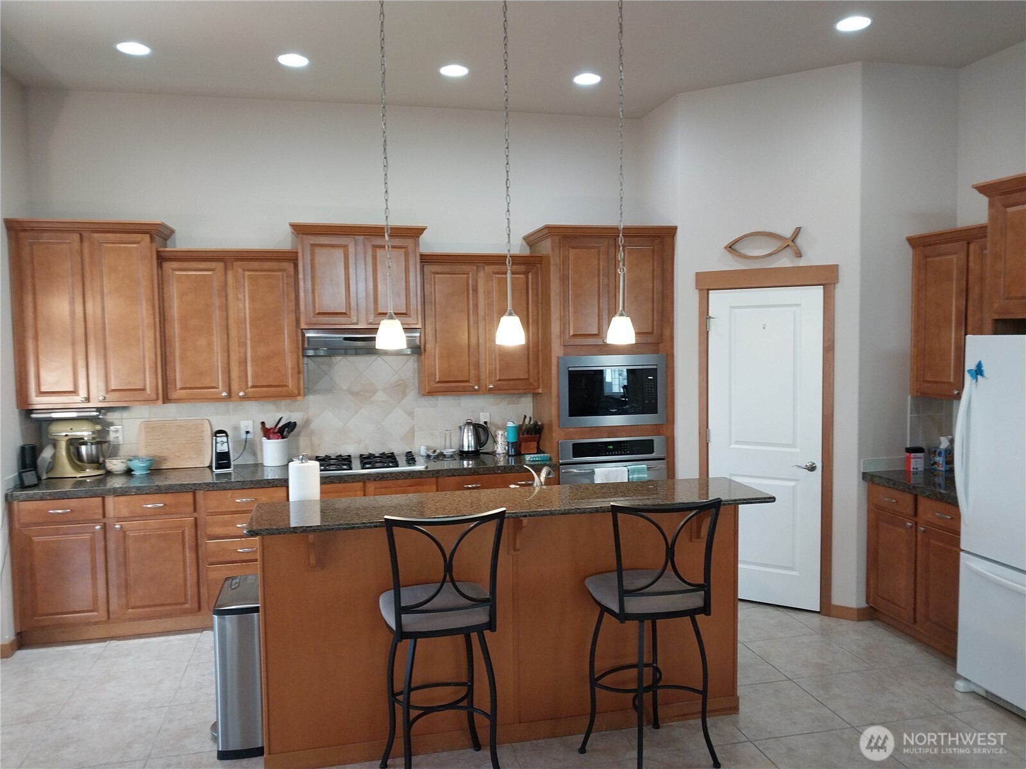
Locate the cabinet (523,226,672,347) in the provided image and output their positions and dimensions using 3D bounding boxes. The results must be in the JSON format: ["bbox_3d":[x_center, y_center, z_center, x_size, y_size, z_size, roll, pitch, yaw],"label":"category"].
[{"bbox_3d":[0.581,-0.647,5.330,0.898,0.784,0.670,-1,3,-13],"label":"cabinet"}]

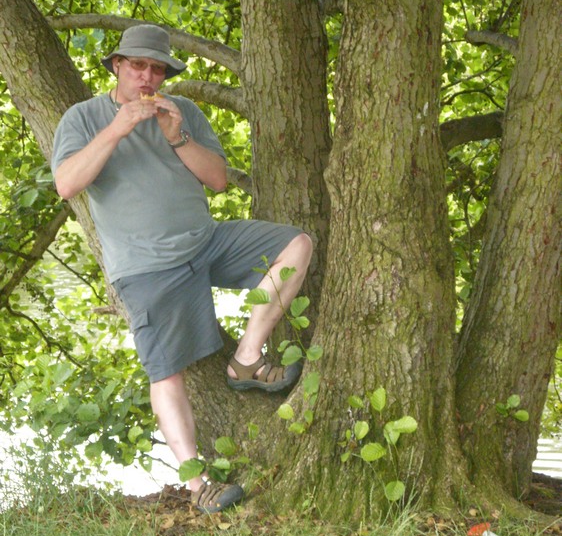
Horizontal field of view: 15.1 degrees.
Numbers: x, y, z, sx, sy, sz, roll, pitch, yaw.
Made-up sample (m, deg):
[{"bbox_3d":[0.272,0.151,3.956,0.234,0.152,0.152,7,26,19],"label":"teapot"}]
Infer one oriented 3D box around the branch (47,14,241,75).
[{"bbox_3d":[-0.528,-0.858,8.150,0.750,0.220,0.200,0,4,0],"label":"branch"}]

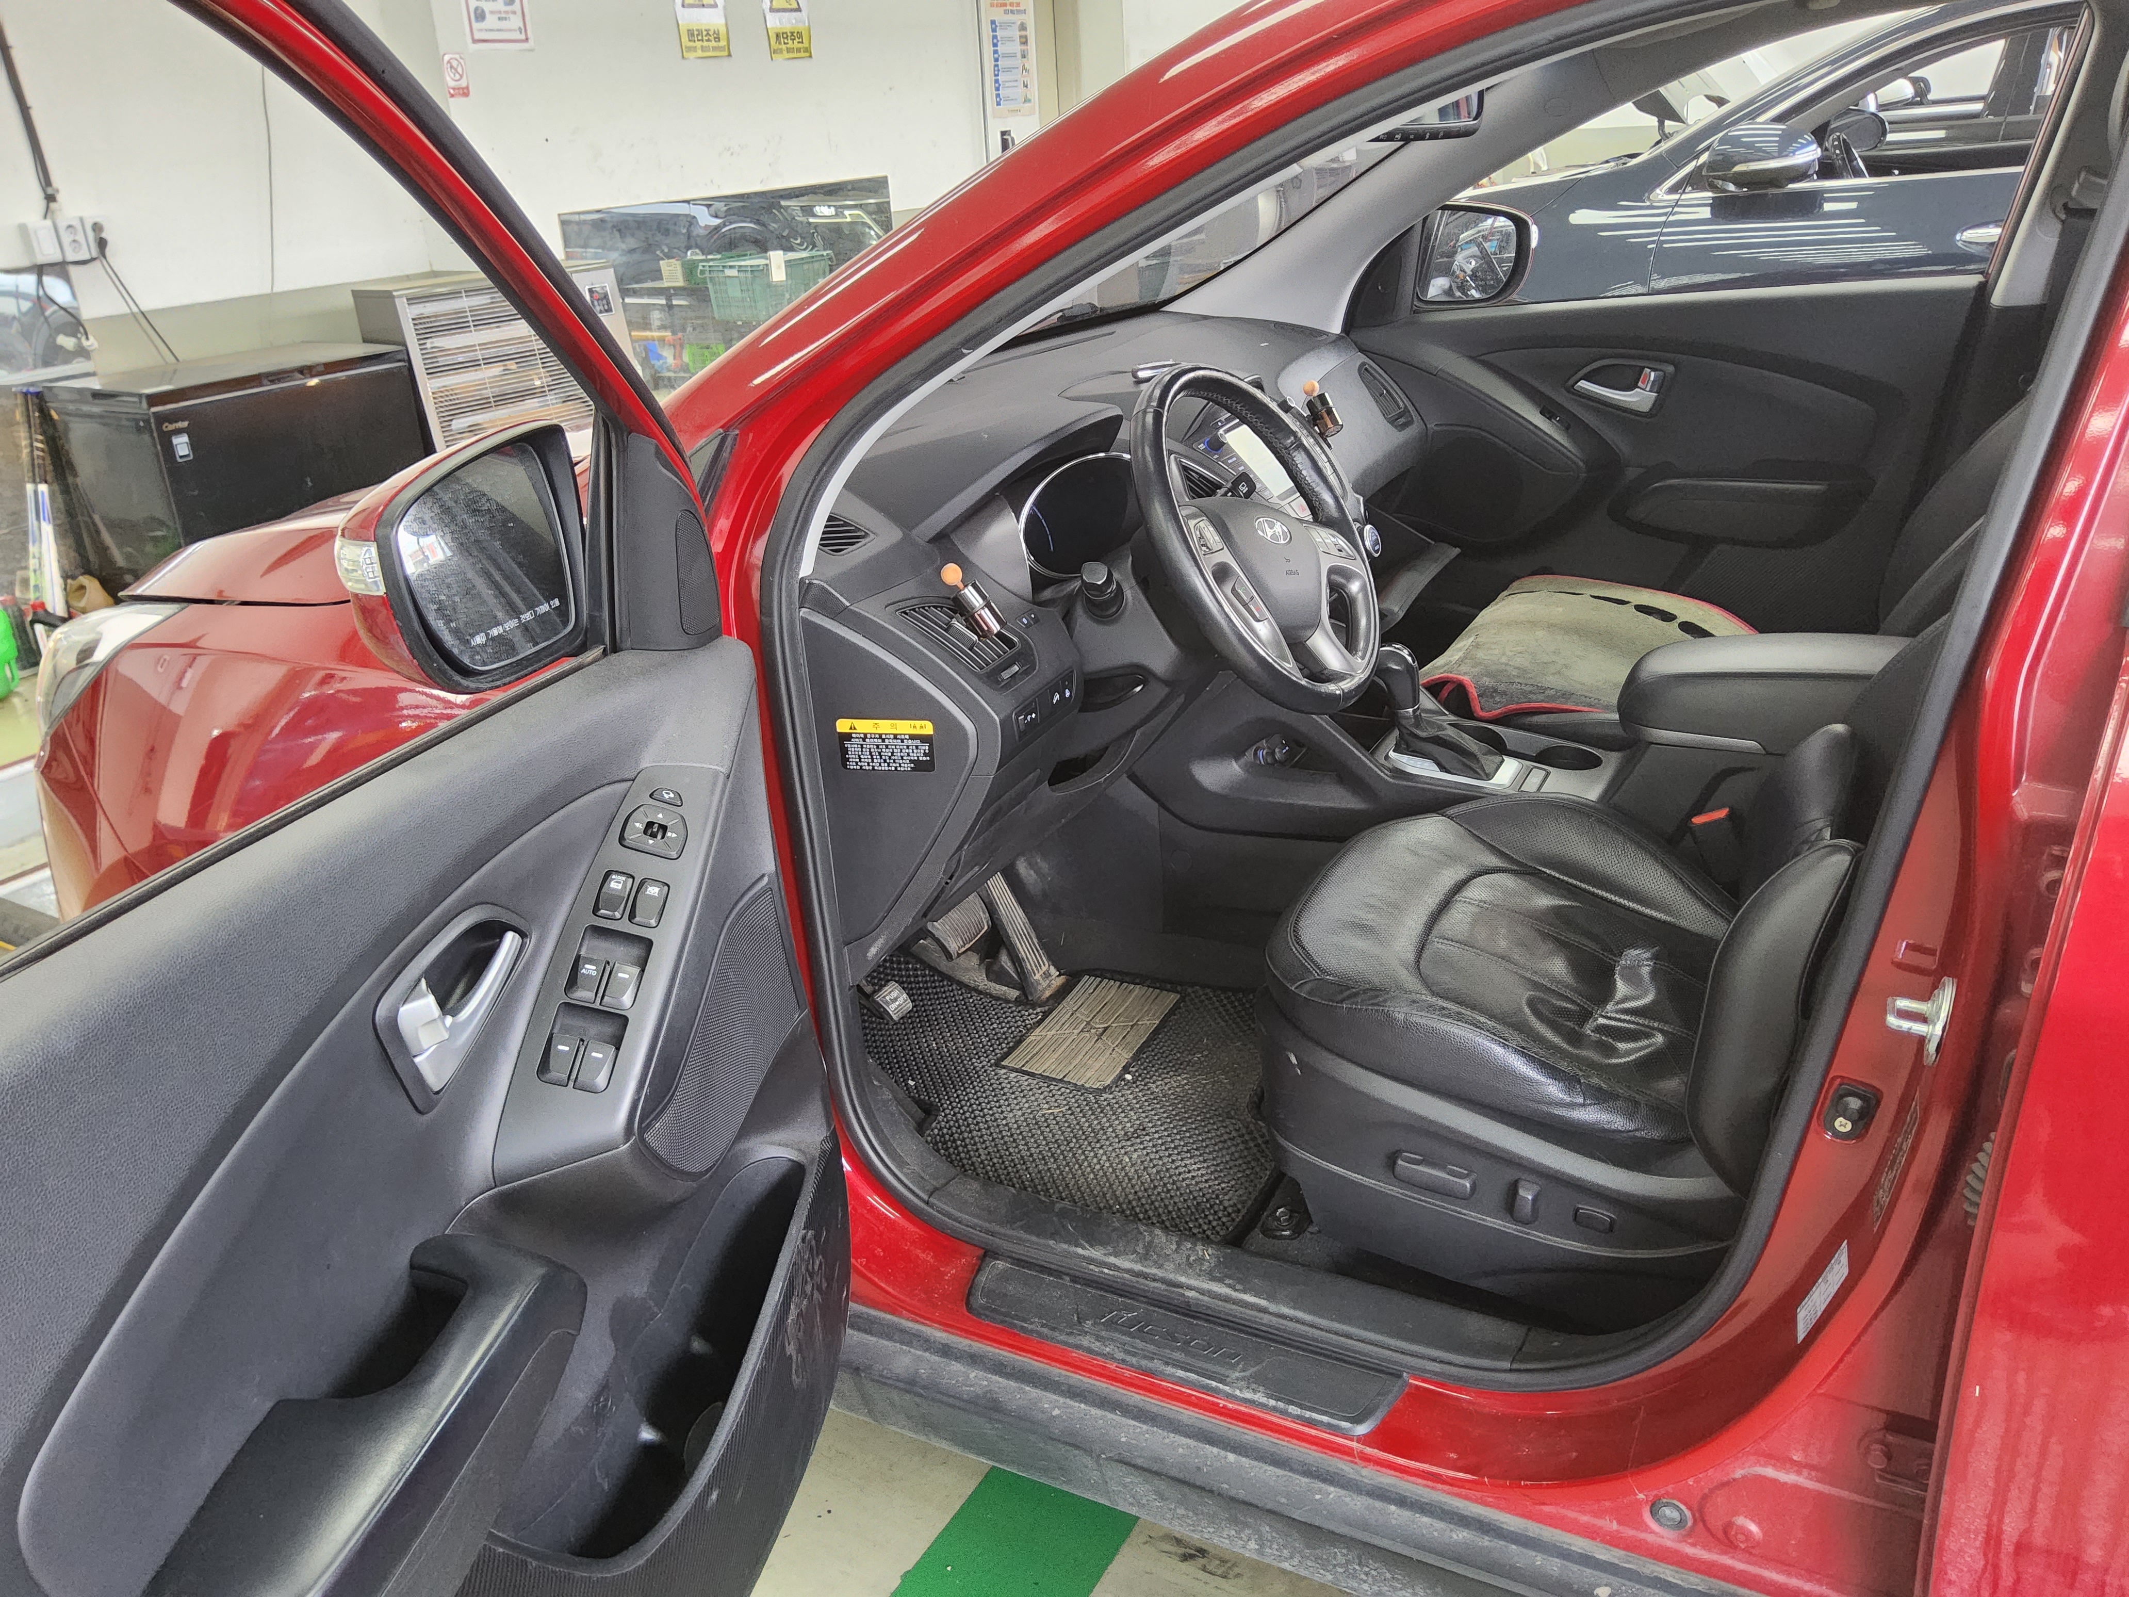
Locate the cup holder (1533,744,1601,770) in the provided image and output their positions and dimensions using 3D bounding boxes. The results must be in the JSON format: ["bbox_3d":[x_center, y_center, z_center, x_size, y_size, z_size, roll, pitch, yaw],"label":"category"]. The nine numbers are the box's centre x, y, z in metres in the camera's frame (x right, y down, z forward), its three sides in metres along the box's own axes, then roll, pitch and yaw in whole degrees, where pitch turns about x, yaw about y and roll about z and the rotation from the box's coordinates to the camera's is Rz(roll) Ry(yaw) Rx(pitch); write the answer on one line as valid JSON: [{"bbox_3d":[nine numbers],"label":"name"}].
[{"bbox_3d":[0.591,-0.018,1.812,0.080,0.065,0.080,8,27,27],"label":"cup holder"}]

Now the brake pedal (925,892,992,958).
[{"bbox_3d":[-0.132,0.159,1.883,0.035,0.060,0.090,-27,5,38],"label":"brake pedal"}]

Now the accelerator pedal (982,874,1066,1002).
[{"bbox_3d":[-0.062,0.179,2.020,0.045,0.185,0.055,-19,9,37],"label":"accelerator pedal"}]

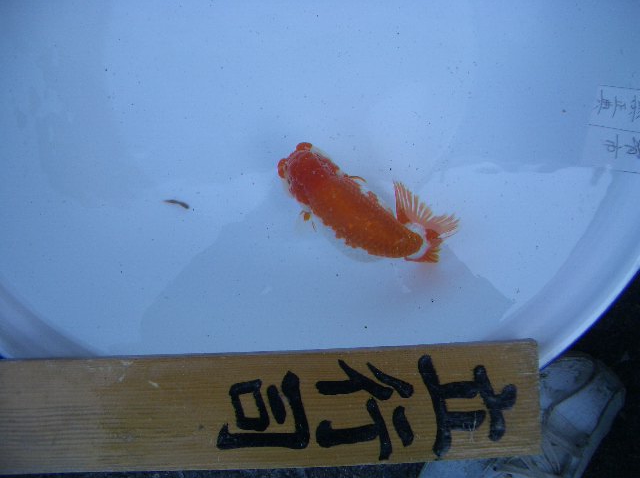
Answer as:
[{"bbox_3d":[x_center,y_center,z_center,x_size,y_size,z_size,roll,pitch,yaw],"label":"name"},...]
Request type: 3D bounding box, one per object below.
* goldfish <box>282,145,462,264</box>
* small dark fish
[{"bbox_3d":[0.030,-0.022,0.475,0.136,0.055,0.065,32,84,2],"label":"goldfish"},{"bbox_3d":[-0.109,-0.026,0.490,0.021,0.004,0.005,15,84,0],"label":"small dark fish"}]

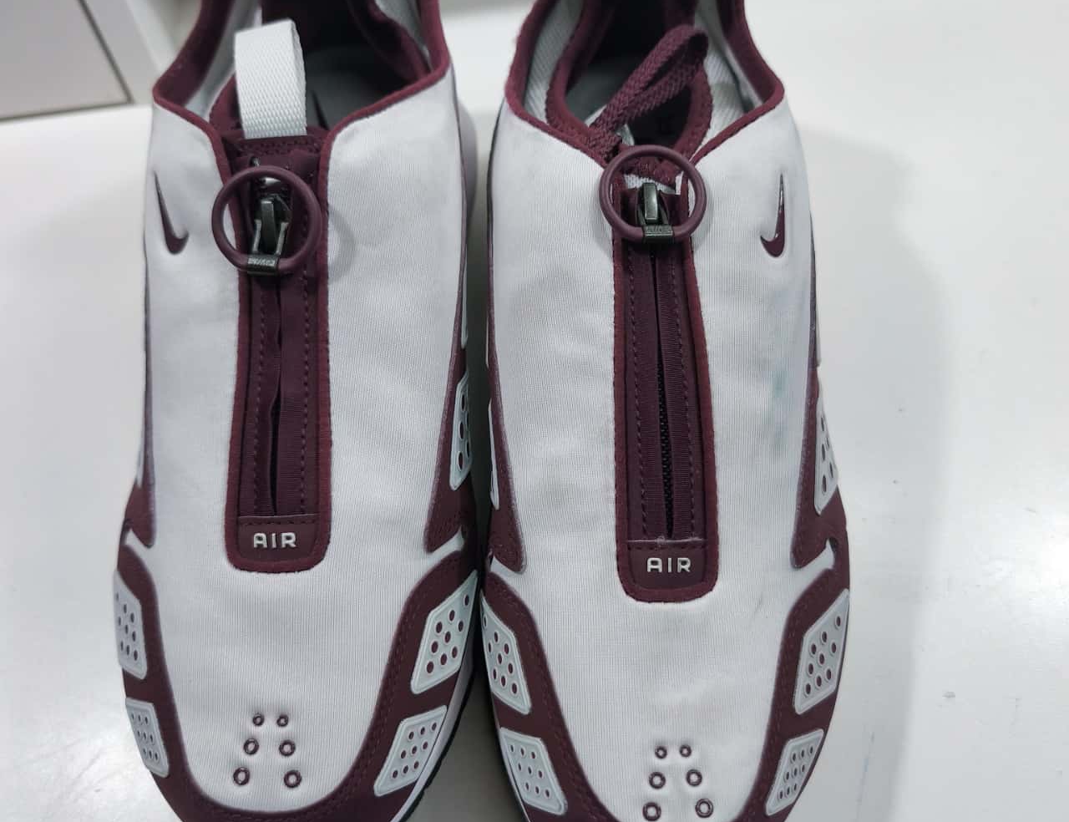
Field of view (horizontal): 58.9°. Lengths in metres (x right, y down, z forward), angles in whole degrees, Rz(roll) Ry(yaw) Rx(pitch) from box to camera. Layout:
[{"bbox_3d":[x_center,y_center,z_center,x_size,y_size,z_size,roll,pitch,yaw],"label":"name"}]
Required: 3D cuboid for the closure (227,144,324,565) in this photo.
[{"bbox_3d":[-0.074,-0.018,0.273,0.030,0.014,0.122,-2,83,0],"label":"closure"}]

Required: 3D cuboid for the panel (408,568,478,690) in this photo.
[{"bbox_3d":[-0.026,0.063,0.276,0.004,0.021,0.039,-9,62,36],"label":"panel"}]

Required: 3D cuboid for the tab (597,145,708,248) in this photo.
[{"bbox_3d":[0.032,-0.059,0.258,0.029,0.006,0.029,-2,79,4],"label":"tab"}]

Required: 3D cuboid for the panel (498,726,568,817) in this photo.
[{"bbox_3d":[0.000,0.098,0.260,0.004,0.017,0.027,1,57,-41],"label":"panel"}]

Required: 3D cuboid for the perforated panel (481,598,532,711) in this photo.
[{"bbox_3d":[-0.009,0.069,0.272,0.004,0.020,0.036,6,63,-32],"label":"perforated panel"}]

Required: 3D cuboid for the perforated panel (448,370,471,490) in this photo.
[{"bbox_3d":[-0.022,0.005,0.290,0.004,0.026,0.039,-1,84,10],"label":"perforated panel"}]

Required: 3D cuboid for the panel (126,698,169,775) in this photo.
[{"bbox_3d":[-0.109,0.091,0.268,0.004,0.019,0.027,1,57,-46],"label":"panel"}]

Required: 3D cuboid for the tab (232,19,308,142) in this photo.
[{"bbox_3d":[-0.075,-0.095,0.272,0.019,0.034,0.011,-5,19,-6],"label":"tab"}]

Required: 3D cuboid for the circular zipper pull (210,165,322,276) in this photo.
[{"bbox_3d":[-0.073,-0.052,0.257,0.030,0.005,0.030,-6,100,-14],"label":"circular zipper pull"}]

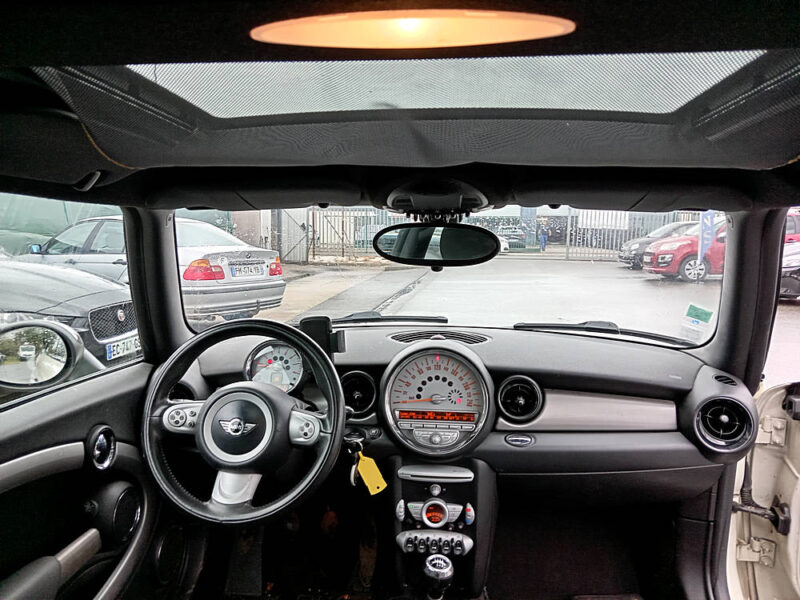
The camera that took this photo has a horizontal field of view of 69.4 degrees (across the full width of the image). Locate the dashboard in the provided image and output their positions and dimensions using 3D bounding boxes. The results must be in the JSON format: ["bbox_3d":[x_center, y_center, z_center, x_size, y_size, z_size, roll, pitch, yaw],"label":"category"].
[{"bbox_3d":[0.099,0.225,1.441,1.380,0.300,0.420,1,6,5],"label":"dashboard"}]

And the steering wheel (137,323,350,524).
[{"bbox_3d":[-0.284,0.222,1.083,0.375,0.375,0.110,1,-19,5],"label":"steering wheel"}]

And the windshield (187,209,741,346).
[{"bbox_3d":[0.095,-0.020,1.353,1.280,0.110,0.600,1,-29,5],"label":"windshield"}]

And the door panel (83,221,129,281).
[{"bbox_3d":[-3.546,-0.412,7.090,1.000,1.060,0.200,4,7,27],"label":"door panel"}]

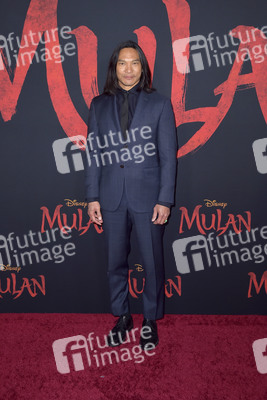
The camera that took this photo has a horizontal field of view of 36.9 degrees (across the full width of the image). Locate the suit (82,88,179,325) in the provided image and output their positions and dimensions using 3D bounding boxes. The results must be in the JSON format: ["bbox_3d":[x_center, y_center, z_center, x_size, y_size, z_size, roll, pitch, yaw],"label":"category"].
[{"bbox_3d":[-0.013,0.036,2.370,0.530,1.360,0.290,2,8,11],"label":"suit"}]

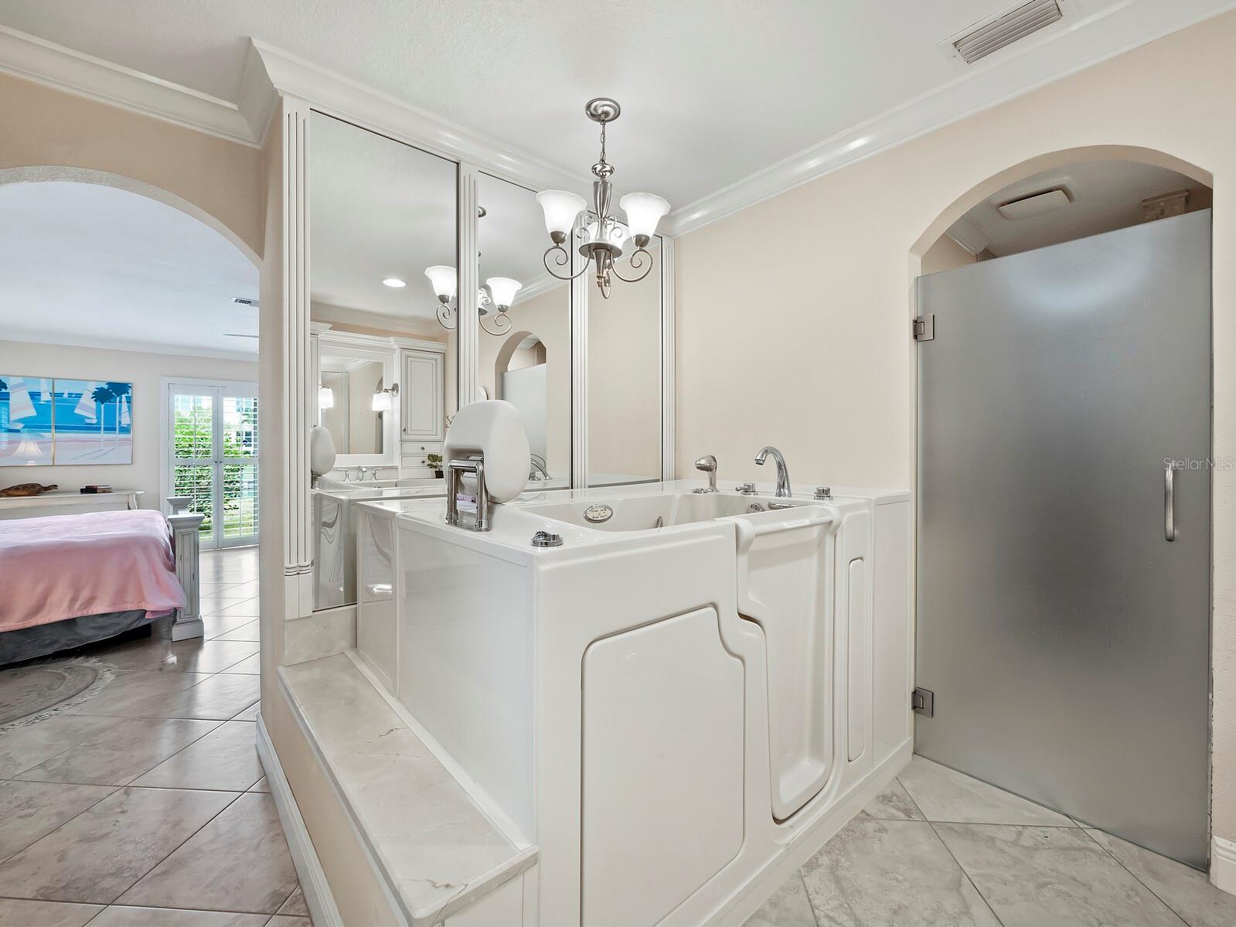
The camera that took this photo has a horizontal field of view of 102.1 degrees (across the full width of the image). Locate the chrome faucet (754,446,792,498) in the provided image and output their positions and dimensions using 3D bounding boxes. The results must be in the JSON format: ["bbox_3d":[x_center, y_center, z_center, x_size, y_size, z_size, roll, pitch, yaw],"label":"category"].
[{"bbox_3d":[0.549,0.033,1.767,0.214,0.188,0.059,-1,2,-42],"label":"chrome faucet"}]

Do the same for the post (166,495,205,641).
[{"bbox_3d":[-2.849,0.734,3.308,0.178,0.814,0.178,-1,2,-42],"label":"post"}]

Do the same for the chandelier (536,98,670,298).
[{"bbox_3d":[-0.056,-0.981,1.878,0.478,0.667,0.458,0,1,-2],"label":"chandelier"}]

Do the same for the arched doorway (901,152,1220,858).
[{"bbox_3d":[1.412,0.107,1.695,0.127,2.135,0.748,-1,2,-42],"label":"arched doorway"}]

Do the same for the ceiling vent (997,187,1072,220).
[{"bbox_3d":[2.146,-1.315,2.574,0.255,0.041,0.244,-1,2,-42],"label":"ceiling vent"}]

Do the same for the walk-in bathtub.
[{"bbox_3d":[0.121,0.645,1.781,1.691,1.056,1.125,-1,2,-42],"label":"walk-in bathtub"}]

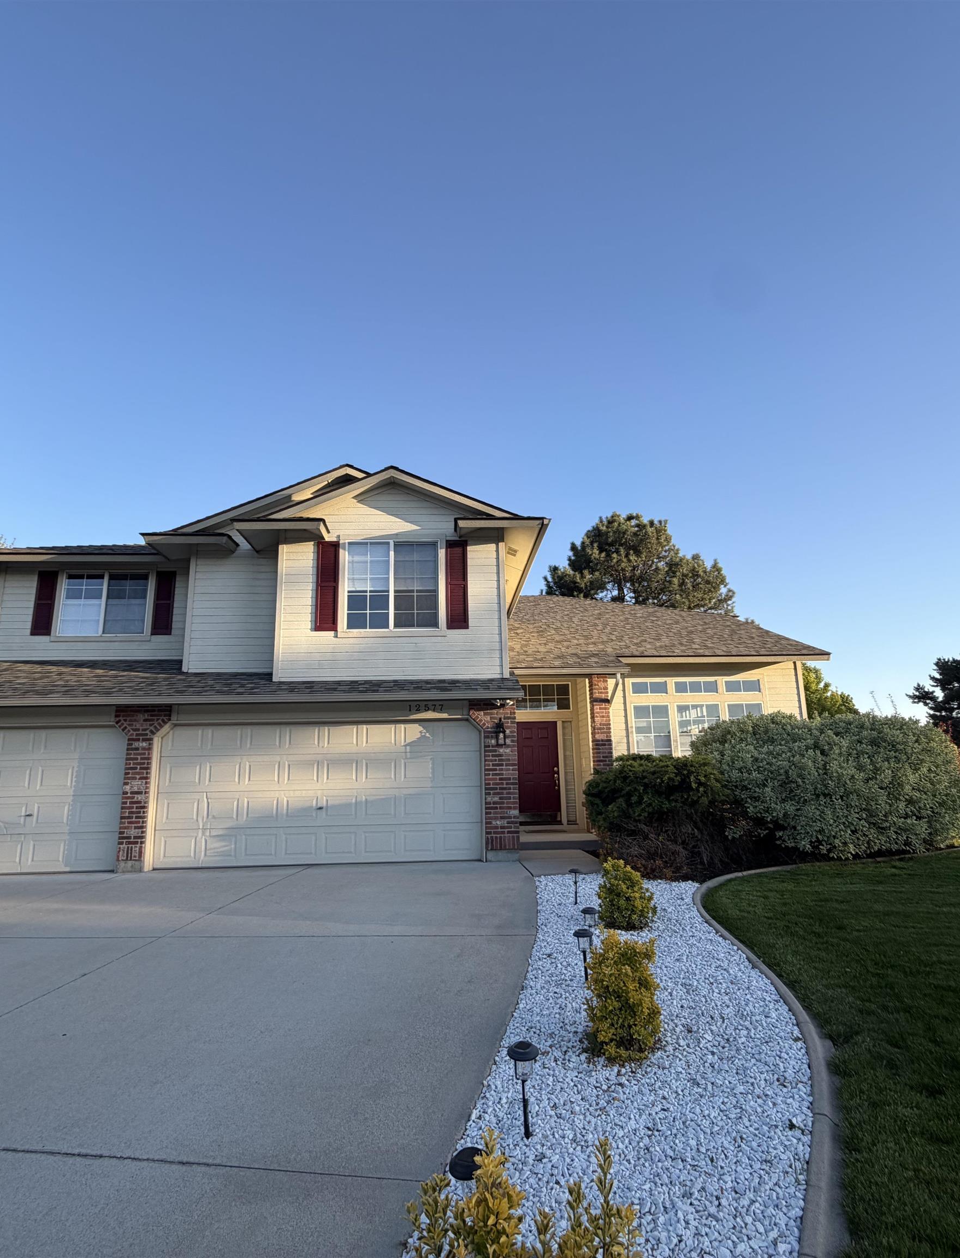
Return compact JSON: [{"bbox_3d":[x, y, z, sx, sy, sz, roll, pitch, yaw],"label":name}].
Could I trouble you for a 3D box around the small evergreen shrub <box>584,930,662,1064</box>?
[{"bbox_3d":[0.773,1.968,3.663,0.410,0.580,0.400,-1,-11,-3],"label":"small evergreen shrub"}]

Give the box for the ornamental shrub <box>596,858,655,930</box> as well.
[{"bbox_3d":[1.359,2.453,6.321,0.540,0.575,0.520,-1,-11,-3],"label":"ornamental shrub"}]

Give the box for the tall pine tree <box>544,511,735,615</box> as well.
[{"bbox_3d":[7.361,0.927,30.777,8.800,12.800,8.800,-1,-11,-3],"label":"tall pine tree"}]

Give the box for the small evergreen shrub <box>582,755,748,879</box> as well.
[{"bbox_3d":[2.530,2.549,9.419,2.200,1.500,2.000,-1,-11,-3],"label":"small evergreen shrub"}]

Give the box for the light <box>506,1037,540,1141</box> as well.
[{"bbox_3d":[0.185,1.917,2.818,0.140,0.360,0.140,-1,-11,-3],"label":"light"}]

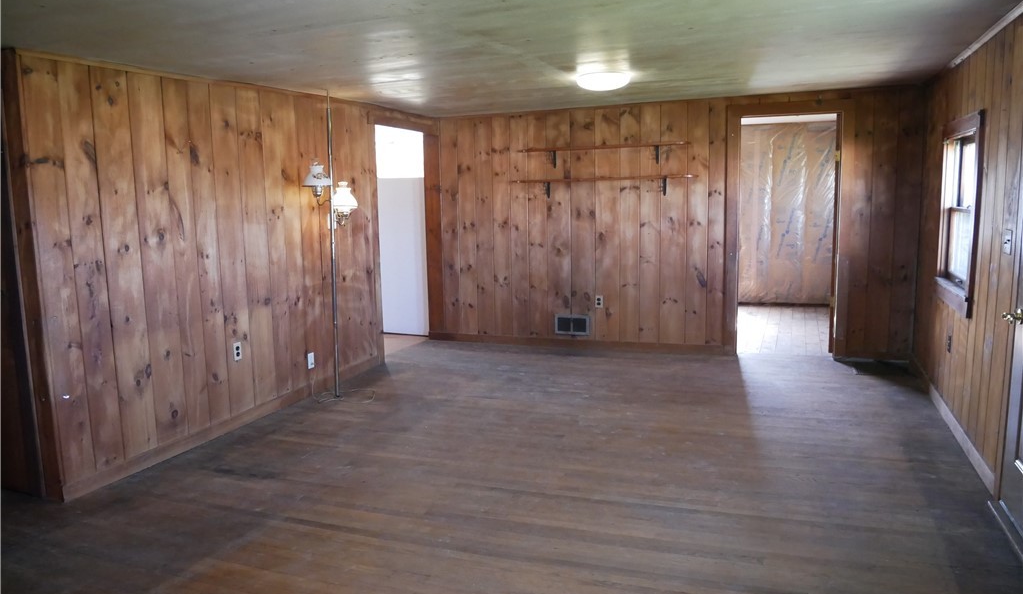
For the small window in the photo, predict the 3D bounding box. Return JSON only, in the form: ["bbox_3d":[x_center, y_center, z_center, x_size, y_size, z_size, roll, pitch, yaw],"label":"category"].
[{"bbox_3d":[2.702,-0.504,4.256,0.100,1.107,0.924,2,8,22],"label":"small window"}]

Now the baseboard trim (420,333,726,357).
[{"bbox_3d":[0.533,0.448,6.890,3.039,0.085,0.020,2,8,22],"label":"baseboard trim"}]

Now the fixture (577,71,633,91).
[{"bbox_3d":[0.636,-1.464,4.878,0.375,0.095,0.375,2,8,22],"label":"fixture"}]

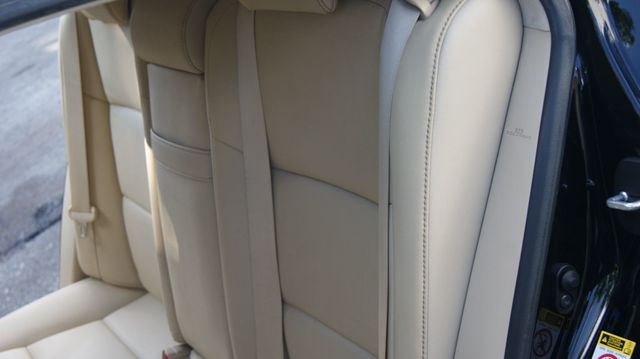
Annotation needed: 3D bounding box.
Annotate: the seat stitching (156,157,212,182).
[{"bbox_3d":[-0.217,-0.015,1.410,0.025,0.020,0.195,-21,22,-27],"label":"seat stitching"}]

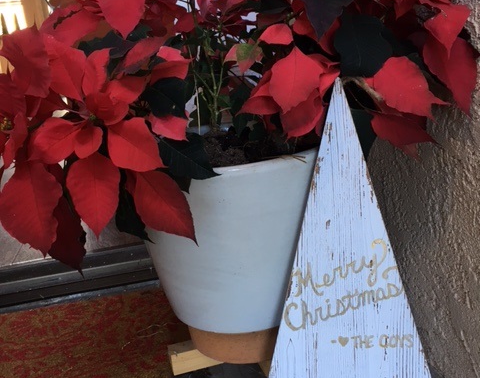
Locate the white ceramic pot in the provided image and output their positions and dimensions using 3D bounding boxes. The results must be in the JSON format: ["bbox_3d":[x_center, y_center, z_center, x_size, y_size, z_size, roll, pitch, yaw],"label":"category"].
[{"bbox_3d":[-0.008,0.073,0.891,0.364,0.306,0.364,-6,15,1],"label":"white ceramic pot"}]

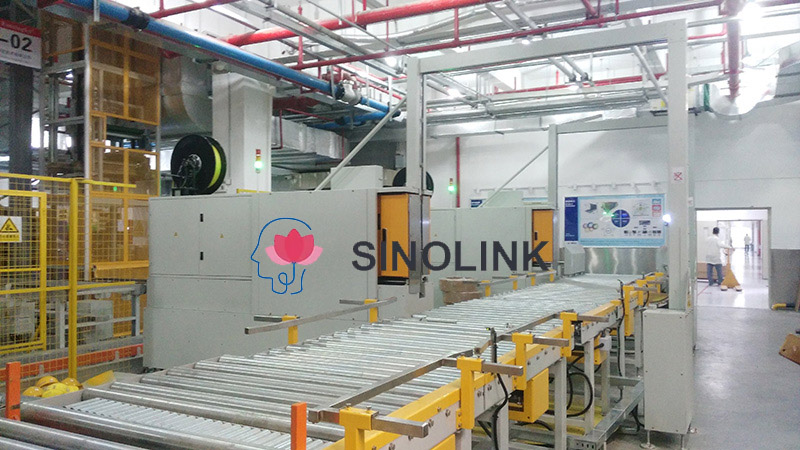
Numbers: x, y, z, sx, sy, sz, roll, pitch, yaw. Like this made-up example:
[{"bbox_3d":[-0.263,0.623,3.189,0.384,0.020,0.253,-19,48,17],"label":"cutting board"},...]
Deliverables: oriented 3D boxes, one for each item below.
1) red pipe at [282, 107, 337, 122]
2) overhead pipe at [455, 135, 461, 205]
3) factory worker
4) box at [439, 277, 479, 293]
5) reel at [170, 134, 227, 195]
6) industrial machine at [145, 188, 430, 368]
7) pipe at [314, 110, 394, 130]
[{"bbox_3d":[-1.940,-2.429,13.200,0.060,0.060,1.930,-1,-1,28],"label":"red pipe"},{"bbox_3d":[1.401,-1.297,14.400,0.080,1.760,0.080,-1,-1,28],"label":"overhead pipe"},{"bbox_3d":[9.208,0.927,17.200,0.620,1.700,0.480,-1,-2,31],"label":"factory worker"},{"bbox_3d":[0.675,0.687,6.800,0.400,0.150,0.280,-1,-1,28],"label":"box"},{"bbox_3d":[-2.267,-0.677,6.700,0.650,0.670,0.250,-1,-1,28],"label":"reel"},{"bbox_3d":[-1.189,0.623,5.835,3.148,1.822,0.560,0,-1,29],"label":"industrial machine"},{"bbox_3d":[-1.131,-2.405,13.600,2.100,0.160,0.160,-1,-1,29],"label":"pipe"}]

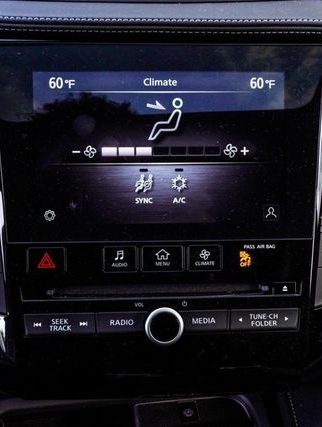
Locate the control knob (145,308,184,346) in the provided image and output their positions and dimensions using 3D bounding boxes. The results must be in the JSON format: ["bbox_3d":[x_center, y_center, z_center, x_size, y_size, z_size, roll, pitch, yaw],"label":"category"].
[{"bbox_3d":[0.002,0.068,0.395,0.023,0.023,0.014,-1,6,-5],"label":"control knob"}]

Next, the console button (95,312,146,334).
[{"bbox_3d":[-0.024,0.068,0.399,0.032,0.013,0.007,-1,6,-5],"label":"console button"}]

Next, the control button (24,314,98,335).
[{"bbox_3d":[-0.062,0.068,0.396,0.043,0.014,0.007,-1,6,-5],"label":"control button"}]

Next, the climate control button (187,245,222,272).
[{"bbox_3d":[0.027,0.028,0.401,0.022,0.016,0.005,-1,6,-5],"label":"climate control button"}]

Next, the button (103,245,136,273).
[{"bbox_3d":[-0.025,0.028,0.396,0.021,0.016,0.005,-1,6,-5],"label":"button"}]

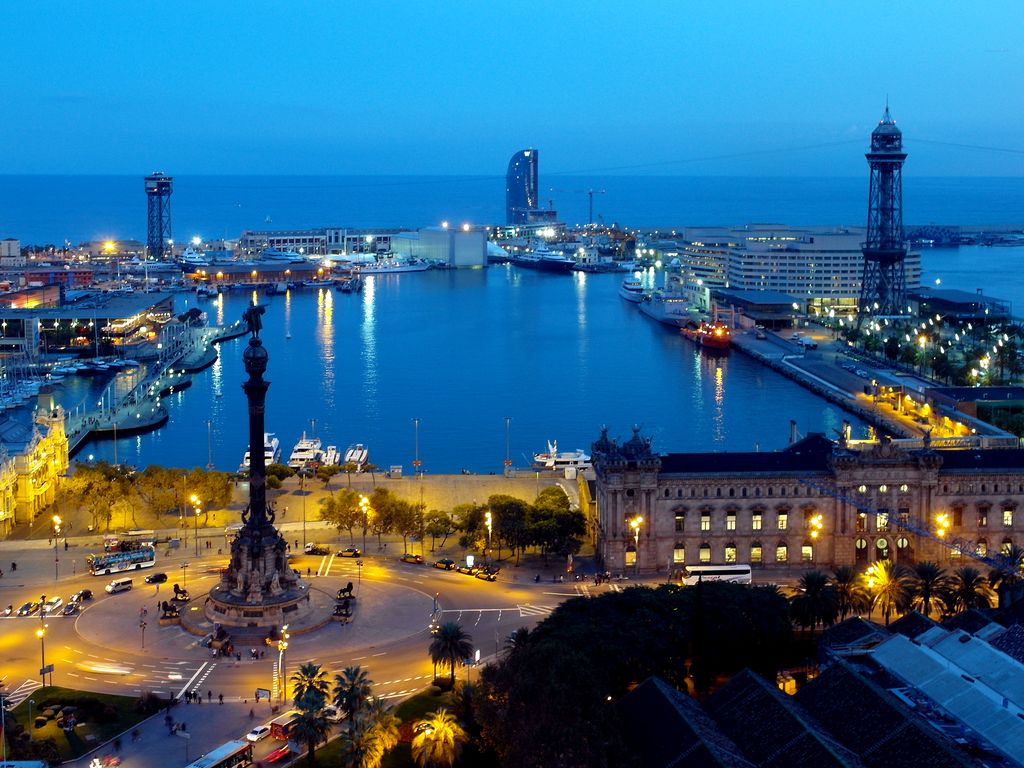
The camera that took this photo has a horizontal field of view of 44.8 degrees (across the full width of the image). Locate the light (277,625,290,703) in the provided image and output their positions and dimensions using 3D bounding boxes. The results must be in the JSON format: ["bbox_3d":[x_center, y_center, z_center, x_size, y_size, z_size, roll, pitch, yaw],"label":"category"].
[{"bbox_3d":[-35.910,43.890,194.230,2.000,13.210,2.000,0,10,0],"label":"light"}]

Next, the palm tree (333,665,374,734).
[{"bbox_3d":[-23.689,47.137,184.125,6.205,11.524,6.205,0,10,0],"label":"palm tree"}]

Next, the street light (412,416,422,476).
[{"bbox_3d":[-24.650,16.410,324.770,2.500,15.700,0.800,-1,10,-6],"label":"street light"}]

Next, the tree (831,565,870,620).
[{"bbox_3d":[63.369,39.115,231.633,7.092,11.229,7.092,0,10,0],"label":"tree"}]

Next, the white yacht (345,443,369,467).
[{"bbox_3d":[-43.280,19.740,346.660,6.200,6.000,18.000,0,10,-3],"label":"white yacht"}]

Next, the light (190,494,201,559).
[{"bbox_3d":[-68.600,30.620,268.600,1.900,13.880,1.900,0,10,0],"label":"light"}]

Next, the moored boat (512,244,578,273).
[{"bbox_3d":[26.760,-105.690,1033.520,14.000,20.000,88.000,-5,11,-28],"label":"moored boat"}]

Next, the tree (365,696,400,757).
[{"bbox_3d":[-18.686,49.250,177.074,5.713,9.752,5.713,0,10,0],"label":"tree"}]

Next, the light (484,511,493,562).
[{"bbox_3d":[-4.880,32.530,263.110,1.600,12.300,1.600,0,10,0],"label":"light"}]

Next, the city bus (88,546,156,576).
[{"bbox_3d":[-82.407,37.188,263.467,12.214,4.236,2.561,-6,12,-32],"label":"city bus"}]

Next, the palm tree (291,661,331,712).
[{"bbox_3d":[-28.480,46.230,174.390,6.000,15.380,6.000,0,10,0],"label":"palm tree"}]

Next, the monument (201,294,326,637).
[{"bbox_3d":[-48.166,14.295,234.734,22.655,58.903,22.655,0,10,0],"label":"monument"}]

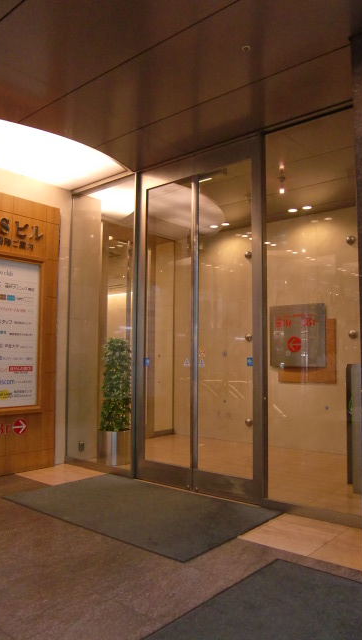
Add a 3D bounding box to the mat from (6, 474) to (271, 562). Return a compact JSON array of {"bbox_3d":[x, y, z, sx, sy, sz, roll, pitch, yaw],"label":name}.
[{"bbox_3d":[-0.424,1.776,4.964,2.396,0.012,1.411,-3,-5,41],"label":"mat"}]

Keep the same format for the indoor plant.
[{"bbox_3d":[-0.883,1.074,6.917,0.456,1.654,0.456,0,-4,0],"label":"indoor plant"}]

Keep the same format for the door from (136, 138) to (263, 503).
[{"bbox_3d":[0.157,-0.007,5.674,1.746,3.668,0.120,-3,-5,41],"label":"door"}]

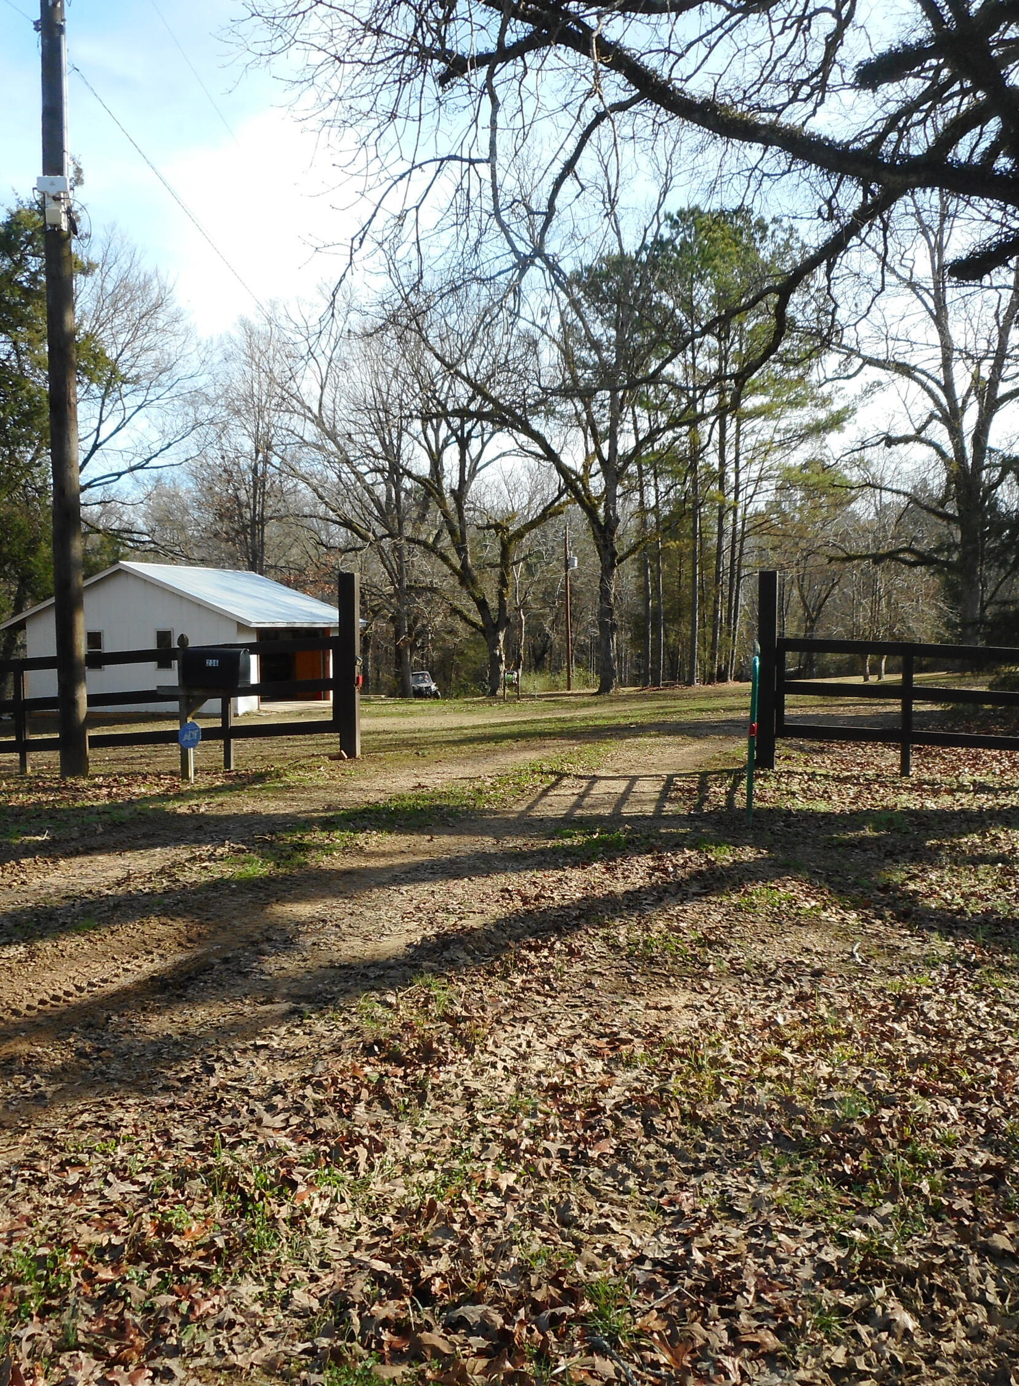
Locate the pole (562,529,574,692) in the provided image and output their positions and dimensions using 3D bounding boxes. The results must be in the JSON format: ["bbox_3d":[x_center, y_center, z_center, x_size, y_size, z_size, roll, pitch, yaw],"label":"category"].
[{"bbox_3d":[3.310,-4.625,75.000,0.320,9.150,0.320,0,3,0],"label":"pole"}]

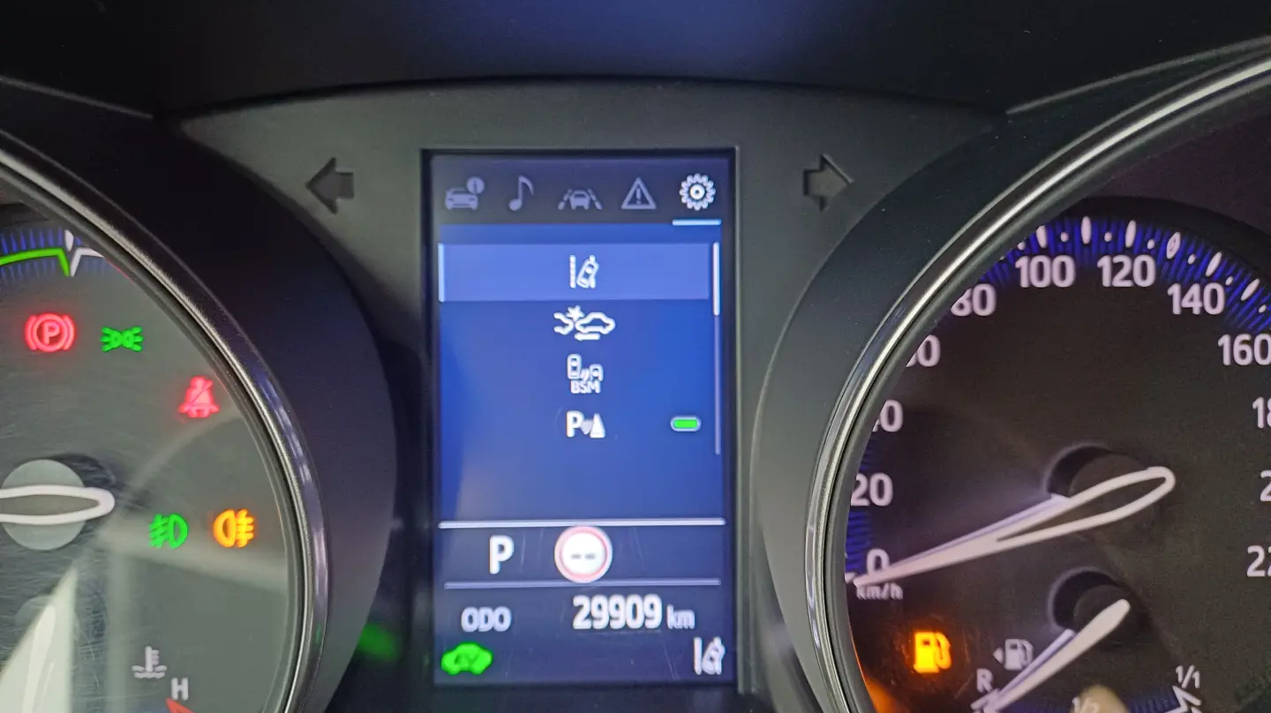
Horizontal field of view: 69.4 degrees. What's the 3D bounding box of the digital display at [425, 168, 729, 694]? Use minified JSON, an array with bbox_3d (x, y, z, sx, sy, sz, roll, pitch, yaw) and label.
[{"bbox_3d":[-0.009,0.011,0.165,0.053,0.093,0.007,0,-1,-1],"label":"digital display"}]

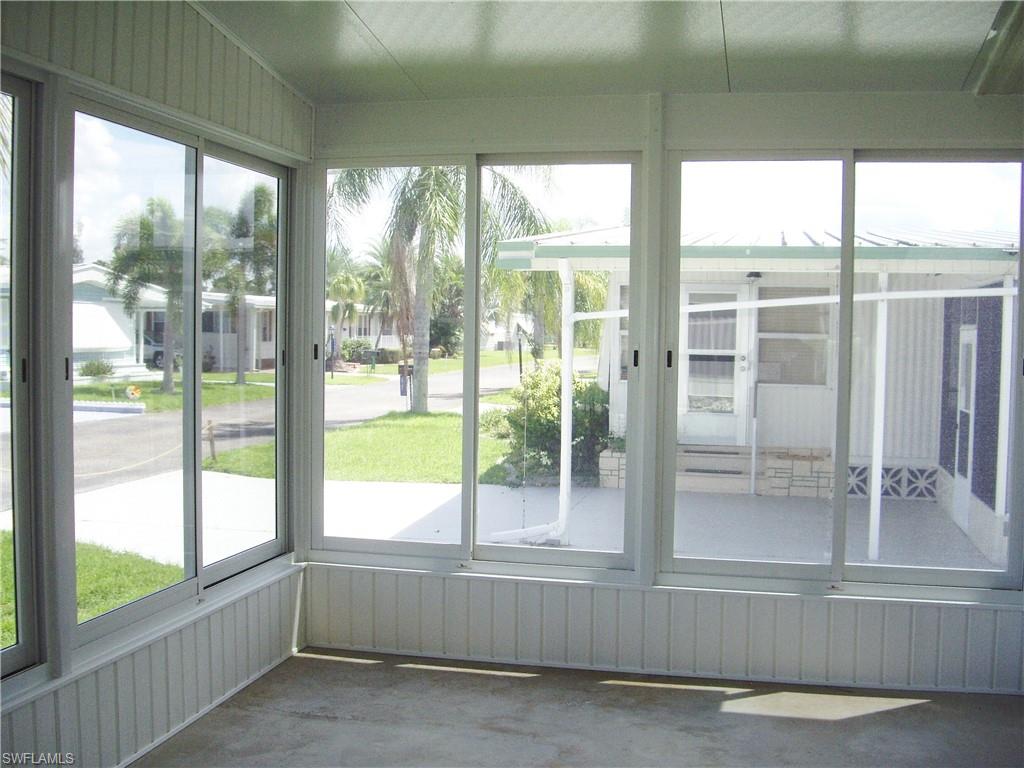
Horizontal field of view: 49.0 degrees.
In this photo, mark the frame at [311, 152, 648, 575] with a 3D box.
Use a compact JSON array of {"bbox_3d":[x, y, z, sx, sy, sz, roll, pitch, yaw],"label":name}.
[{"bbox_3d":[-0.161,-0.096,4.491,1.388,1.654,0.100,2,3,13],"label":"frame"}]

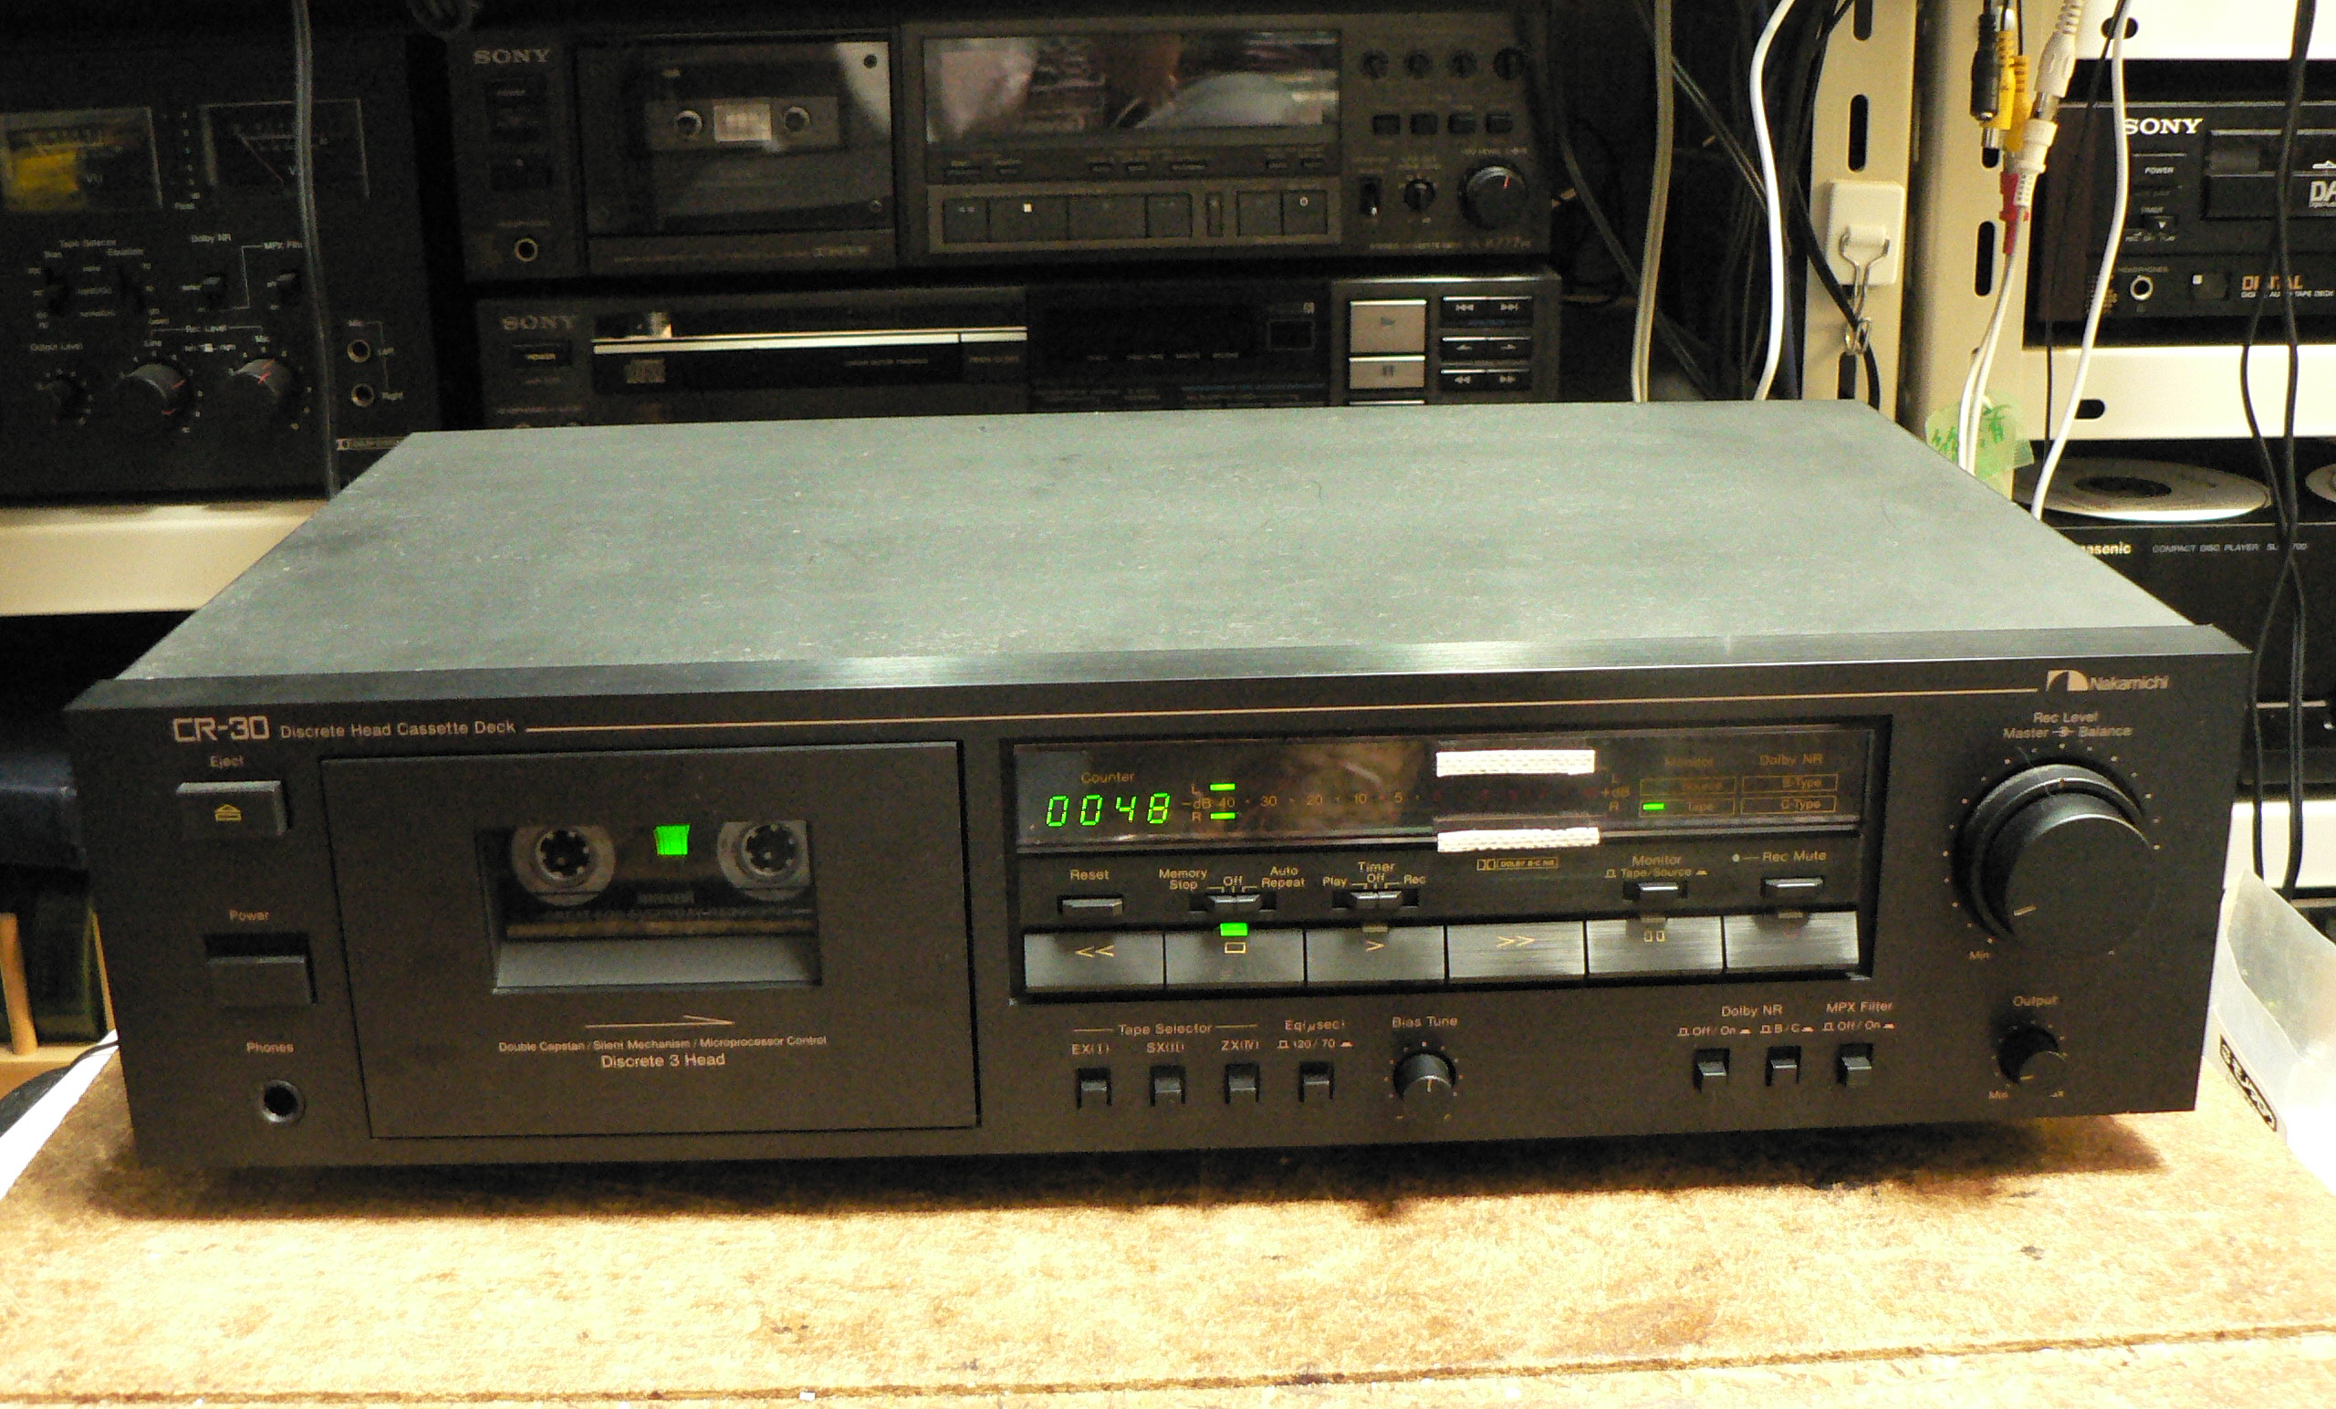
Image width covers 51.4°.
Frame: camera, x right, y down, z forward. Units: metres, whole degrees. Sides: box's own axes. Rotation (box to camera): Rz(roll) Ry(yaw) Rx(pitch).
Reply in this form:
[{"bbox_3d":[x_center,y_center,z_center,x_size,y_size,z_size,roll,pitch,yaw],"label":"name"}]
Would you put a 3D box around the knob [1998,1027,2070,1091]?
[{"bbox_3d":[0.181,0.076,0.504,0.012,0.012,0.010,-1,19,-1],"label":"knob"}]

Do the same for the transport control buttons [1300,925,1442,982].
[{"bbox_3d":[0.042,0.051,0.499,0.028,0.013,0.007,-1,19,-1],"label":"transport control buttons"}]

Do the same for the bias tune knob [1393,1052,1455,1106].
[{"bbox_3d":[0.054,0.080,0.502,0.012,0.012,0.010,-1,19,-1],"label":"bias tune knob"}]

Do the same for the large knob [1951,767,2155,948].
[{"bbox_3d":[0.180,0.033,0.486,0.037,0.037,0.018,-1,19,-2],"label":"large knob"}]

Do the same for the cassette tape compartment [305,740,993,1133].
[{"bbox_3d":[-0.103,0.046,0.500,0.125,0.084,0.022,-1,19,-2],"label":"cassette tape compartment"}]

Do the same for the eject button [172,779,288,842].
[{"bbox_3d":[-0.184,0.021,0.478,0.020,0.011,0.005,-1,19,-1],"label":"eject button"}]

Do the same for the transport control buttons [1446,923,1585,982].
[{"bbox_3d":[0.071,0.050,0.501,0.029,0.012,0.007,-1,19,-2],"label":"transport control buttons"}]

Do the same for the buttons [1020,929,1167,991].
[{"bbox_3d":[-0.015,0.052,0.498,0.028,0.012,0.007,-1,19,-2],"label":"buttons"}]

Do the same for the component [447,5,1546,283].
[{"bbox_3d":[-0.072,-0.271,1.122,0.430,0.104,0.350,-2,19,-3],"label":"component"}]

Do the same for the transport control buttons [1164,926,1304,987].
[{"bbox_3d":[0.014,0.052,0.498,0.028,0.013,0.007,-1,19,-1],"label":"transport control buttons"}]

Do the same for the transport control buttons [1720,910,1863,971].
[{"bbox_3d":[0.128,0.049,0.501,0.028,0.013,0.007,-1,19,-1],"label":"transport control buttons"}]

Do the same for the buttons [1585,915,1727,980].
[{"bbox_3d":[0.100,0.049,0.502,0.029,0.012,0.007,-1,19,-2],"label":"buttons"}]

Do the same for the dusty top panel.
[{"bbox_3d":[-0.004,-0.044,0.603,0.424,0.006,0.227,-1,19,-1],"label":"dusty top panel"}]

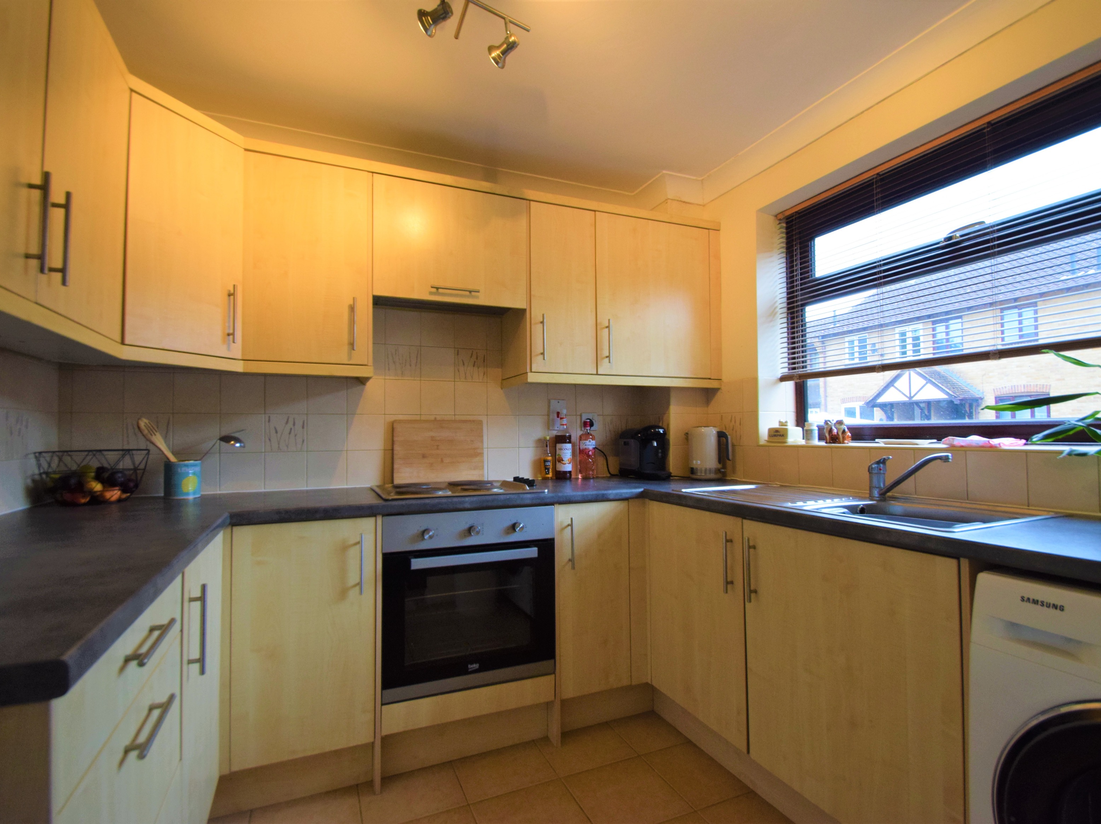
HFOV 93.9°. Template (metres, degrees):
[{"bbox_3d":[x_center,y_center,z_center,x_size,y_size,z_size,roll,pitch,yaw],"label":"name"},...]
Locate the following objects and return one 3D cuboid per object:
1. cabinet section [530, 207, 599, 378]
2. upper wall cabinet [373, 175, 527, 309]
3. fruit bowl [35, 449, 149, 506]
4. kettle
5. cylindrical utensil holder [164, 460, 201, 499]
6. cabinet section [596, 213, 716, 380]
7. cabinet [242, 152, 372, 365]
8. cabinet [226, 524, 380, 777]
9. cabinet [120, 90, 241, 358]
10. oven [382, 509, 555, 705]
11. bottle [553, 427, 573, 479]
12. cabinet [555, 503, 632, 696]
[{"bbox_3d":[-0.003,-0.514,2.334,0.305,0.717,0.338,1,-3,-22],"label":"cabinet section"},{"bbox_3d":[-0.434,-0.642,2.149,0.595,0.456,0.340,1,-3,-22],"label":"upper wall cabinet"},{"bbox_3d":[-1.525,0.224,1.721,0.275,0.166,0.275,1,-3,-22],"label":"fruit bowl"},{"bbox_3d":[0.727,0.191,2.399,0.215,0.250,0.158,-2,-3,27],"label":"kettle"},{"bbox_3d":[-1.344,0.245,1.887,0.110,0.136,0.110,1,-3,-22],"label":"cylindrical utensil holder"},{"bbox_3d":[0.418,-0.505,2.490,0.599,0.714,0.350,1,-3,-22],"label":"cabinet section"},{"bbox_3d":[-0.903,-0.517,1.958,0.410,0.714,0.350,1,-3,-22],"label":"cabinet"},{"bbox_3d":[-0.851,0.705,1.832,0.398,0.702,0.560,1,-3,-22],"label":"cabinet"},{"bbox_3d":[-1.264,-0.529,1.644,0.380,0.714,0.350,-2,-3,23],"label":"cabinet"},{"bbox_3d":[-0.359,0.654,2.003,0.595,0.598,0.535,1,-3,-22],"label":"oven"},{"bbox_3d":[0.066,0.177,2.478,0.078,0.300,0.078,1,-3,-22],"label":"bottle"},{"bbox_3d":[0.073,0.713,2.204,0.295,0.702,0.560,1,-3,-22],"label":"cabinet"}]

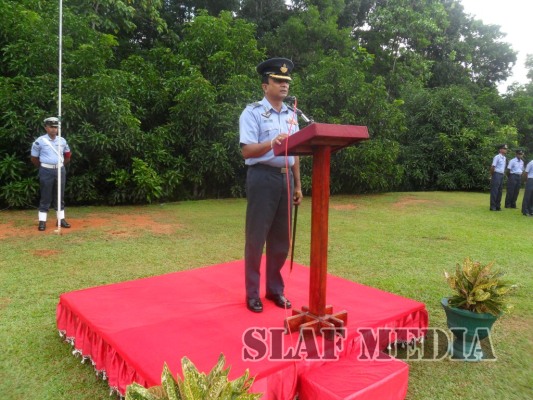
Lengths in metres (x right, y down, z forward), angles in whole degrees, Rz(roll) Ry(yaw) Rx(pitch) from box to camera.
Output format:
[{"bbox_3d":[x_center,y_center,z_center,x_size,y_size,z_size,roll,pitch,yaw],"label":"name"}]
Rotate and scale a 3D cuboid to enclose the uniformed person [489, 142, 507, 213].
[{"bbox_3d":[6.279,-0.596,11.311,0.480,1.760,0.370,-4,10,-42],"label":"uniformed person"}]

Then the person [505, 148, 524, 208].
[{"bbox_3d":[7.476,-0.633,12.542,0.490,1.740,0.370,-4,10,-40],"label":"person"}]

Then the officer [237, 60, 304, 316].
[{"bbox_3d":[0.022,-0.094,2.979,0.500,1.780,0.400,-5,11,-44],"label":"officer"}]

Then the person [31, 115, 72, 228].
[{"bbox_3d":[-3.359,-0.408,6.526,0.600,1.760,0.370,-4,10,-38],"label":"person"}]

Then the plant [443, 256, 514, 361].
[{"bbox_3d":[1.507,0.774,2.977,0.500,0.705,0.480,5,8,27],"label":"plant"}]

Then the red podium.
[{"bbox_3d":[0.339,0.185,2.687,0.480,1.312,0.370,-4,9,-37],"label":"red podium"}]

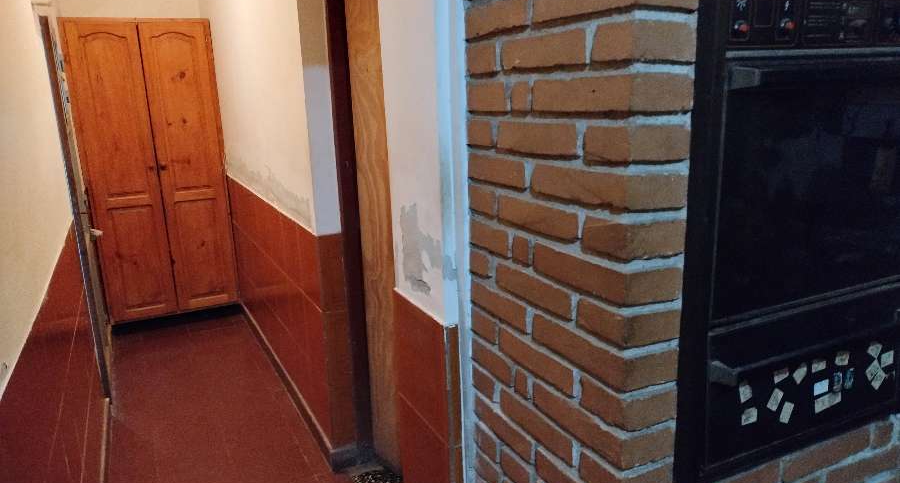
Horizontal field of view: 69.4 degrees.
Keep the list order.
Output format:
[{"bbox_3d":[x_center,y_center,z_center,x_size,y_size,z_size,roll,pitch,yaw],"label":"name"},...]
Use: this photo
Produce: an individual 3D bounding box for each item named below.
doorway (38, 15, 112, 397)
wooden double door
[{"bbox_3d":[-2.065,-0.168,3.630,0.104,2.008,0.832,-8,14,-25],"label":"doorway"},{"bbox_3d":[-2.066,-0.486,4.616,0.904,2.093,0.088,-8,14,-25],"label":"wooden double door"}]

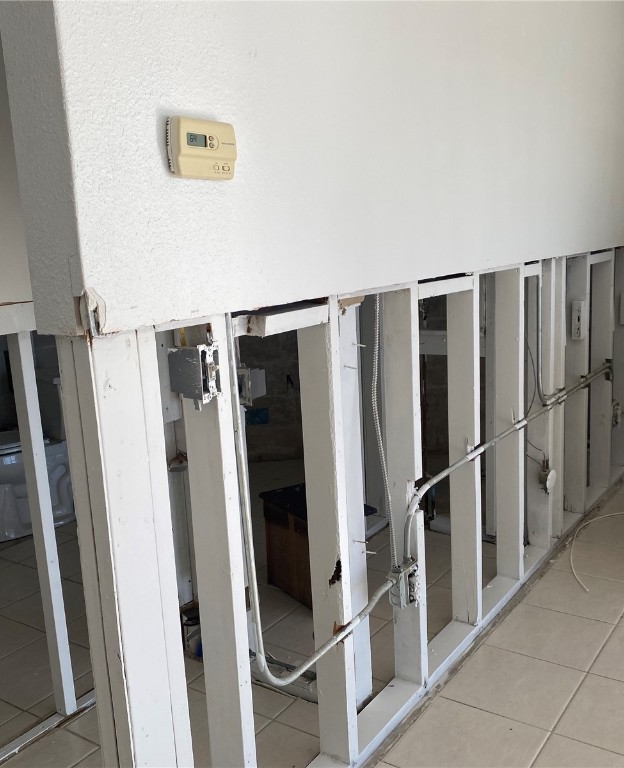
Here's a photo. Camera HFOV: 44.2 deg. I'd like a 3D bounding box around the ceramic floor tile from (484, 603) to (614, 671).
[{"bbox_3d":[0.792,0.836,2.554,0.333,0.010,0.333,4,12,35],"label":"ceramic floor tile"}]

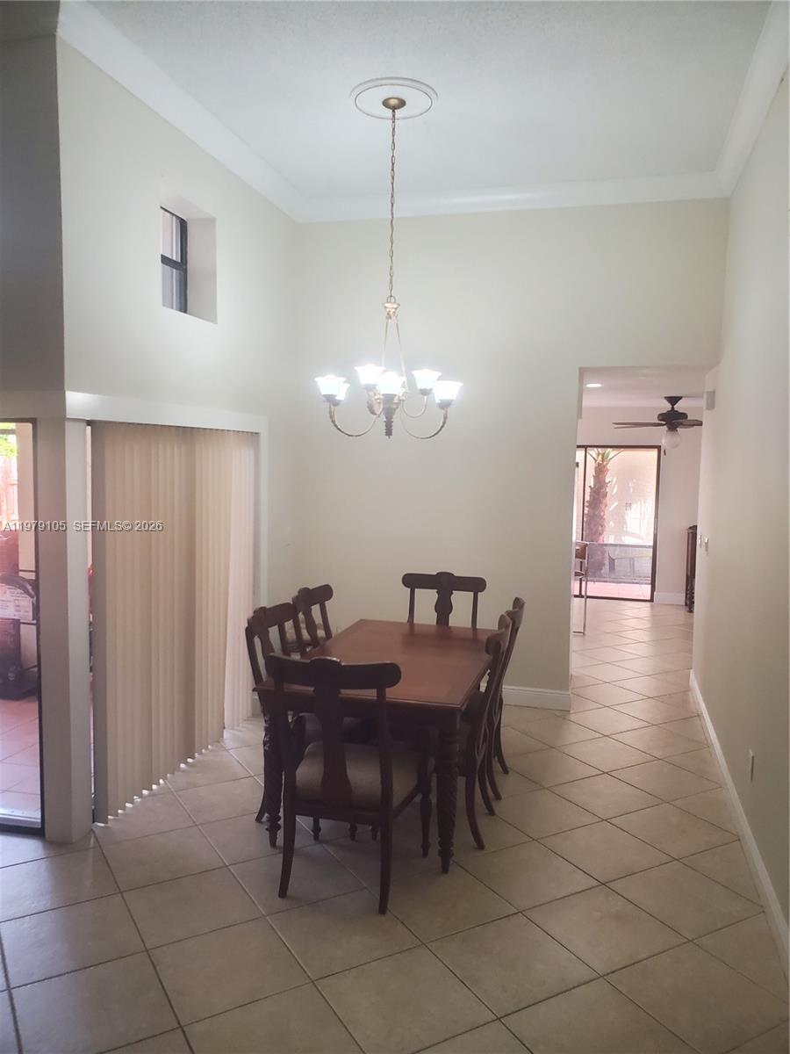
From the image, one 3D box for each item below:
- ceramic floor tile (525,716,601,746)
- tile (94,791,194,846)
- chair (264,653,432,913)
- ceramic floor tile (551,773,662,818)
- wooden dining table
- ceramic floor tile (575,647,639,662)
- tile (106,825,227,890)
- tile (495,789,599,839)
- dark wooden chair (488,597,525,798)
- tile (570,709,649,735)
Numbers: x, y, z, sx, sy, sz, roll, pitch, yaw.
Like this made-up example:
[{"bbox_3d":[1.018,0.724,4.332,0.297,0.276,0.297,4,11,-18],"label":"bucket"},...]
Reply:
[{"bbox_3d":[1.101,1.386,5.365,0.448,0.010,0.448,-2,5,-30],"label":"ceramic floor tile"},{"bbox_3d":[-1.275,1.465,4.001,0.452,0.010,0.452,-2,6,-30],"label":"tile"},{"bbox_3d":[-0.186,0.993,3.369,0.566,1.036,0.612,2,5,15],"label":"chair"},{"bbox_3d":[1.157,1.467,4.340,0.452,0.010,0.452,-2,6,-30],"label":"ceramic floor tile"},{"bbox_3d":[0.028,1.066,4.305,0.965,0.766,1.640,2,5,15],"label":"wooden dining table"},{"bbox_3d":[2.009,1.226,7.456,0.448,0.010,0.448,-2,5,-30],"label":"ceramic floor tile"},{"bbox_3d":[-1.052,1.500,3.612,0.448,0.010,0.448,-2,5,-30],"label":"tile"},{"bbox_3d":[0.761,1.484,4.122,0.448,0.010,0.448,-2,5,-30],"label":"tile"},{"bbox_3d":[0.409,0.923,4.449,0.630,1.035,0.530,2,5,15],"label":"dark wooden chair"},{"bbox_3d":[1.498,1.373,5.592,0.448,0.010,0.448,-2,5,-30],"label":"tile"}]

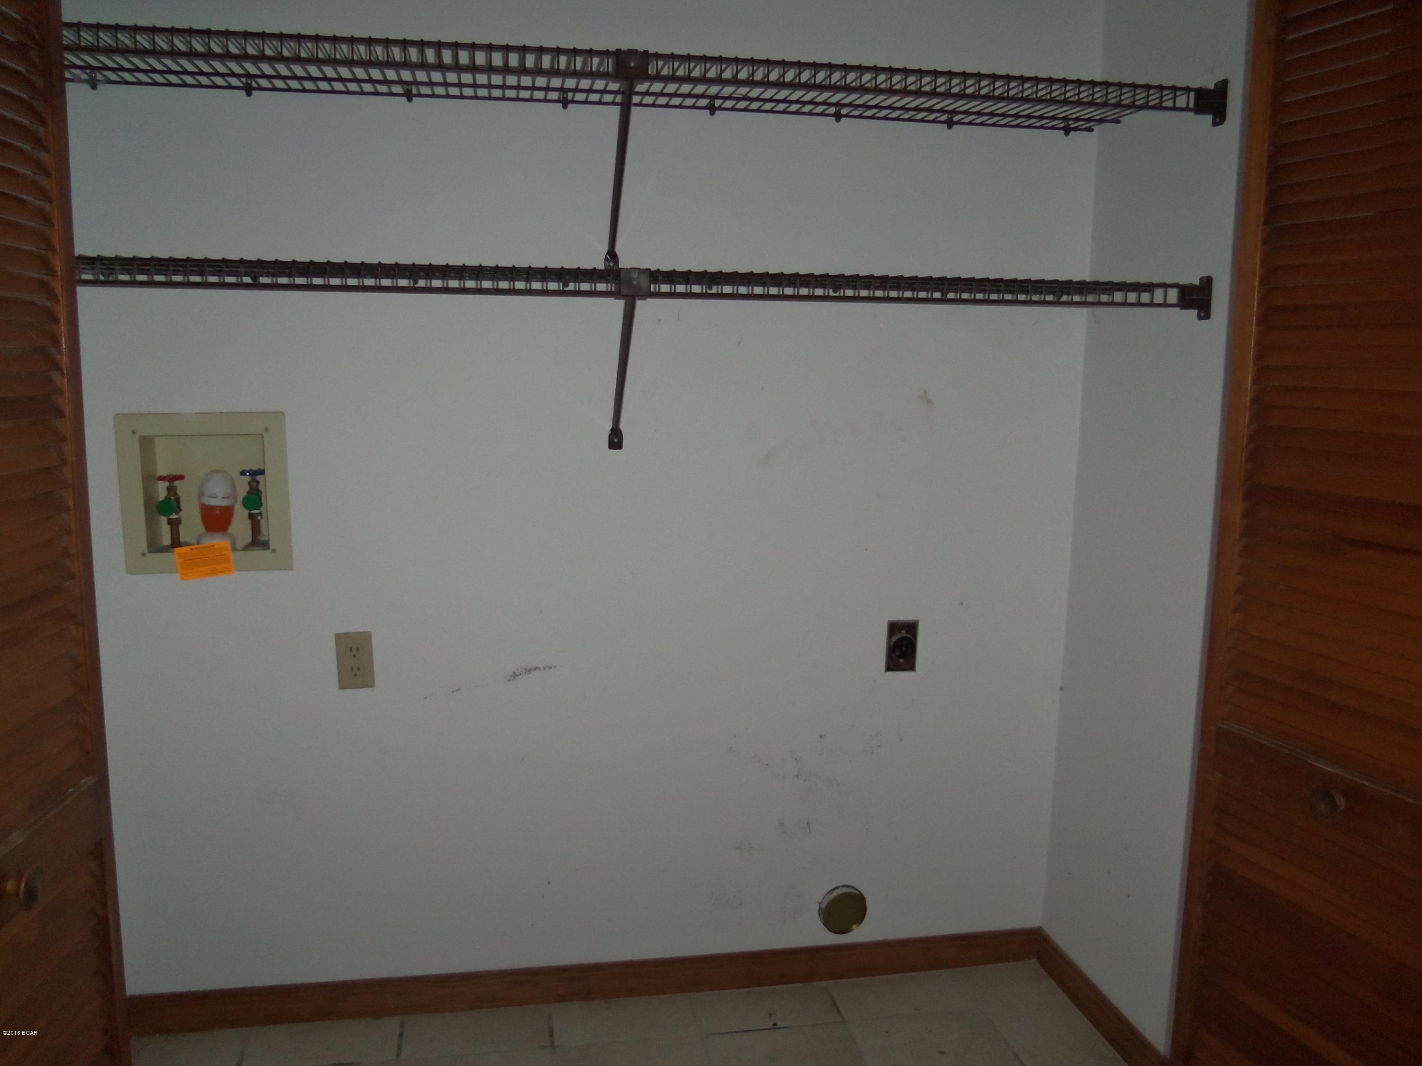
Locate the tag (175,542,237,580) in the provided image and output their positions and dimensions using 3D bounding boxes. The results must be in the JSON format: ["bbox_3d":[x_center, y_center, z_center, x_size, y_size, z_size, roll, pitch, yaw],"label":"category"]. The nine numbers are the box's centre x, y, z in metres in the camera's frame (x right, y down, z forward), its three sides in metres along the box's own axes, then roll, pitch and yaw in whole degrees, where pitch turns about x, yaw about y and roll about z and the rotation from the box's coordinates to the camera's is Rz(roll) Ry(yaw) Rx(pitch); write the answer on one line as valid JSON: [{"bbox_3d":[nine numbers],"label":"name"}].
[{"bbox_3d":[-0.967,0.054,2.202,0.099,0.064,0.003,-7,10,-9],"label":"tag"}]

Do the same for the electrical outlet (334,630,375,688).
[{"bbox_3d":[-0.707,0.255,2.289,0.070,0.114,0.008,-1,9,-10],"label":"electrical outlet"}]

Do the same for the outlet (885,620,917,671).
[{"bbox_3d":[0.413,0.245,2.484,0.070,0.114,0.012,-1,9,-10],"label":"outlet"}]

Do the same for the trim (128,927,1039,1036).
[{"bbox_3d":[-0.210,0.964,2.492,1.983,0.078,0.012,-1,9,-10],"label":"trim"}]

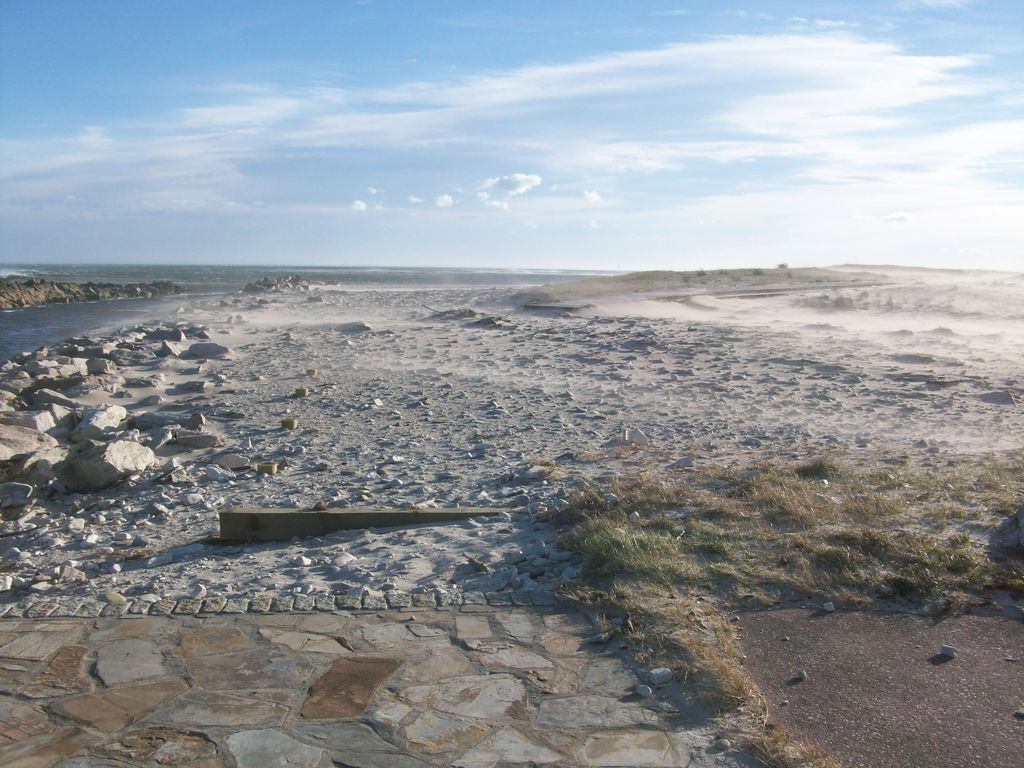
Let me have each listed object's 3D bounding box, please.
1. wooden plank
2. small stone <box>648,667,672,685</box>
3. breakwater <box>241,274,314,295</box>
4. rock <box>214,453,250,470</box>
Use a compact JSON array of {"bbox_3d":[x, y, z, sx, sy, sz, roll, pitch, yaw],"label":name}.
[{"bbox_3d":[-0.856,0.833,5.988,1.712,0.160,0.120,0,7,-3],"label":"wooden plank"},{"bbox_3d":[0.579,1.134,3.936,0.088,0.055,0.065,1,7,0],"label":"small stone"},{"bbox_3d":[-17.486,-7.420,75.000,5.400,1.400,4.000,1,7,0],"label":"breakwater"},{"bbox_3d":[-2.201,0.605,7.996,0.290,0.120,0.200,1,7,0],"label":"rock"}]

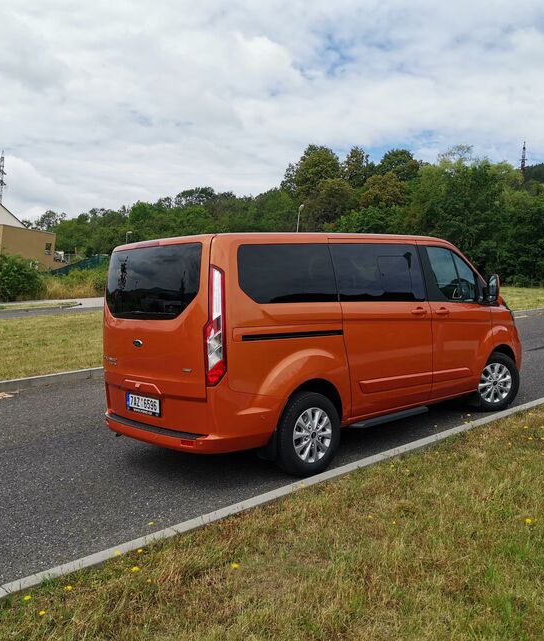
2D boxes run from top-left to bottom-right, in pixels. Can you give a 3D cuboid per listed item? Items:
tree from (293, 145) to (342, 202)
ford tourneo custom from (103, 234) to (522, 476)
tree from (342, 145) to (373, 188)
[{"bbox_3d":[6.704,-21.267,95.009,6.894,9.588,7.000,4,1,4],"label":"tree"},{"bbox_3d":[0.775,0.143,6.798,4.970,1.980,2.020,-6,5,-42],"label":"ford tourneo custom"},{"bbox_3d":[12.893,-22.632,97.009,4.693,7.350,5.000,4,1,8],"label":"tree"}]

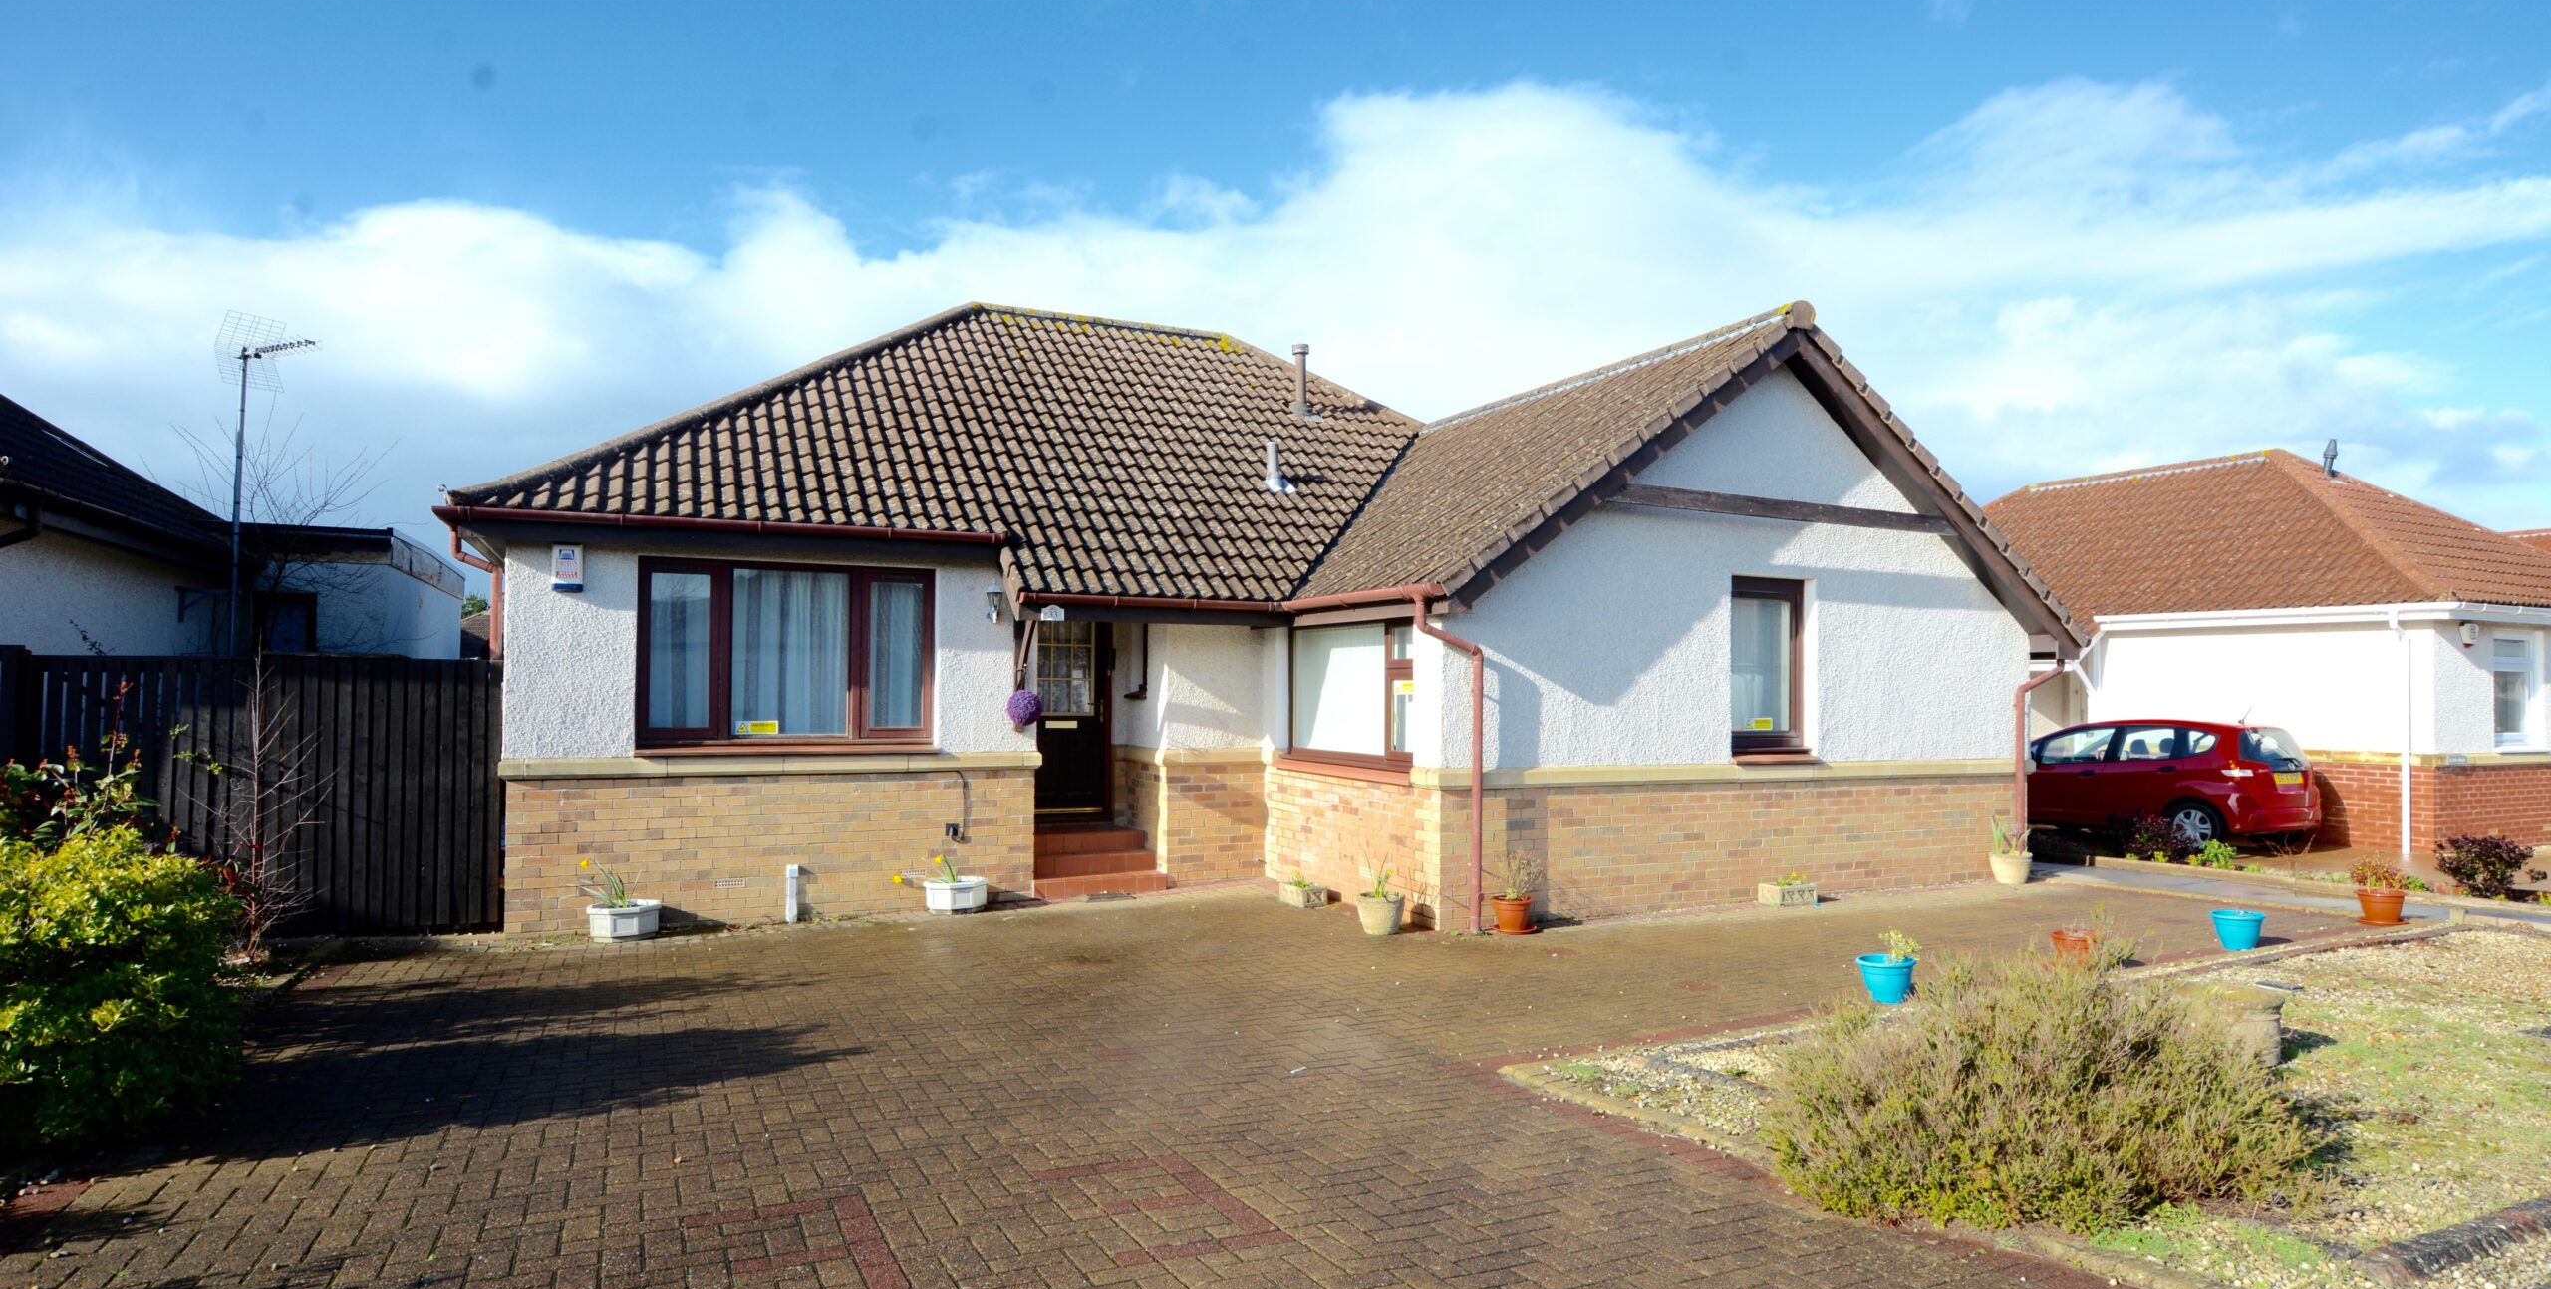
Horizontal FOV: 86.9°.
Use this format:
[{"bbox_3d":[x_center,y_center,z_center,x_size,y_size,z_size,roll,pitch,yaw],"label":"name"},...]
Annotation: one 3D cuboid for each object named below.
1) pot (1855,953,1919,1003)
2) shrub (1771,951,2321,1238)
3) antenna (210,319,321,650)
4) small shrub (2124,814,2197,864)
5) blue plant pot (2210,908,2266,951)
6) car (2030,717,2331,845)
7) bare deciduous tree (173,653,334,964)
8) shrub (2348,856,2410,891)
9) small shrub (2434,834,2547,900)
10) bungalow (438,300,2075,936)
[{"bbox_3d":[3.146,1.706,6.913,0.285,0.222,0.285,1,-1,0],"label":"pot"},{"bbox_3d":[2.464,1.350,4.509,1.620,0.660,1.550,1,-2,-25],"label":"shrub"},{"bbox_3d":[-8.280,-1.150,11.200,1.150,3.300,0.500,0,-2,29],"label":"antenna"},{"bbox_3d":[8.545,1.885,13.000,0.650,0.500,0.650,1,-2,-25],"label":"small shrub"},{"bbox_3d":[5.971,1.769,8.343,0.285,0.225,0.285,1,-1,0],"label":"blue plant pot"},{"bbox_3d":[10.840,1.708,17.100,1.695,1.525,3.900,1,-2,-23],"label":"car"},{"bbox_3d":[-6.439,0.996,8.470,0.880,1.980,0.880,1,-2,-25],"label":"bare deciduous tree"},{"bbox_3d":[7.693,1.589,9.380,0.360,0.260,0.360,1,-2,-25],"label":"shrub"},{"bbox_3d":[9.459,1.740,10.500,0.700,0.530,0.700,1,-2,-25],"label":"small shrub"},{"bbox_3d":[-0.987,-0.756,13.852,12.300,5.750,10.800,1,-2,-25],"label":"bungalow"}]

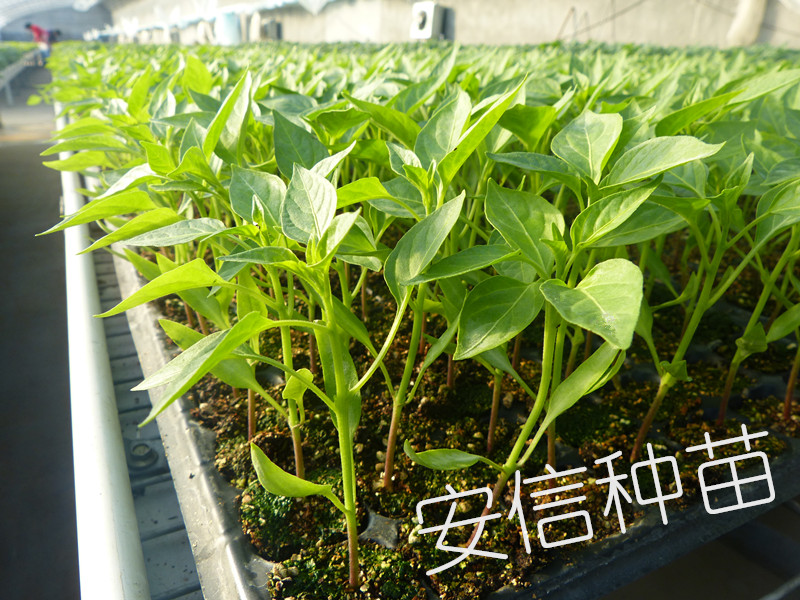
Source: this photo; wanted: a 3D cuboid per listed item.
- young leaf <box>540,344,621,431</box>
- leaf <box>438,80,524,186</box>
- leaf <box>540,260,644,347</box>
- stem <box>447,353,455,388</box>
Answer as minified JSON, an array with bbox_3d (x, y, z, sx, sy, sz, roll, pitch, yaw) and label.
[{"bbox_3d":[0.053,0.025,0.175,0.011,0.032,0.005,42,11,18],"label":"young leaf"},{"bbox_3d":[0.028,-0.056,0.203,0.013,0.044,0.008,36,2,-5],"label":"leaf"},{"bbox_3d":[0.051,0.001,0.158,0.025,0.007,0.028,-22,40,-3],"label":"leaf"},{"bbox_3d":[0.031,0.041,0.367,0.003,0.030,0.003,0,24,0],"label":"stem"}]

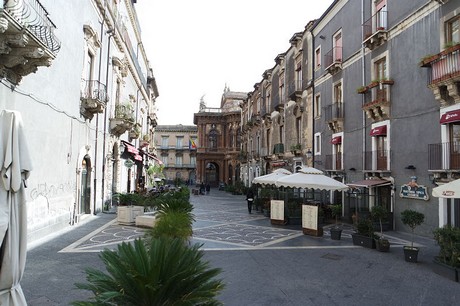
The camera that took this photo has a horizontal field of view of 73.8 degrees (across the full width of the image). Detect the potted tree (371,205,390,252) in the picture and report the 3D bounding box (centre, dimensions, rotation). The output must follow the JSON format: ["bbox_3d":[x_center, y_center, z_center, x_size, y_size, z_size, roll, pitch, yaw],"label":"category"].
[{"bbox_3d":[5.147,2.506,10.371,0.600,1.550,0.600,1,-4,-9],"label":"potted tree"}]

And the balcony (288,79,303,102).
[{"bbox_3d":[5.592,-5.176,26.034,0.700,1.450,1.600,1,-4,-9],"label":"balcony"}]

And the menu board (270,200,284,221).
[{"bbox_3d":[2.598,3.108,16.162,0.760,1.240,0.400,-1,-4,27],"label":"menu board"}]

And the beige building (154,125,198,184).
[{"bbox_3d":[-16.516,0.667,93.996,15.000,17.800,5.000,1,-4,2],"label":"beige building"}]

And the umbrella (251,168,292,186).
[{"bbox_3d":[3.061,2.422,18.231,3.100,2.960,3.100,0,-4,8],"label":"umbrella"}]

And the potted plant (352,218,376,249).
[{"bbox_3d":[4.918,2.840,11.057,0.820,1.020,0.500,-3,-5,42],"label":"potted plant"}]

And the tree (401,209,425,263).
[{"bbox_3d":[5.356,2.422,9.072,0.660,1.520,0.660,1,-4,-9],"label":"tree"}]

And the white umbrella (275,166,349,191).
[{"bbox_3d":[3.904,2.169,15.033,3.100,2.962,3.100,0,-4,8],"label":"white umbrella"}]

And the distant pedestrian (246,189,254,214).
[{"bbox_3d":[1.353,3.218,20.599,0.520,1.740,0.340,1,-4,-5],"label":"distant pedestrian"}]

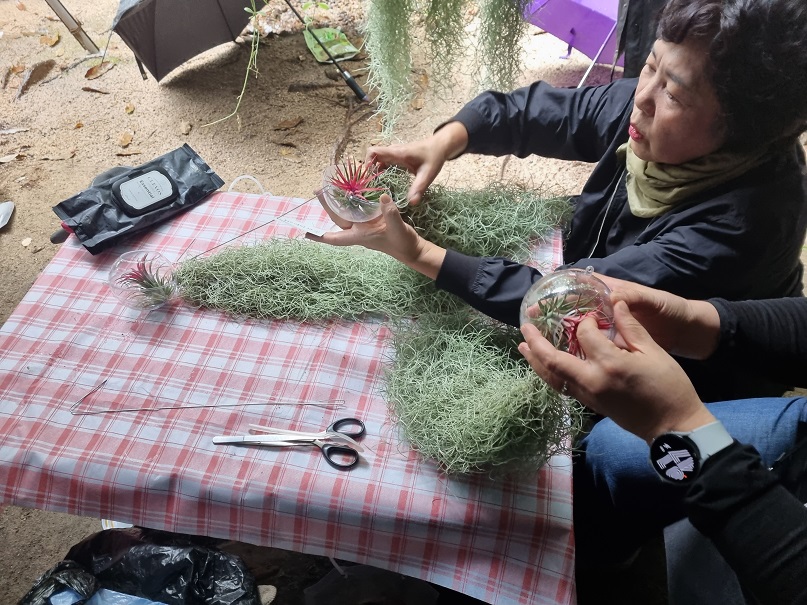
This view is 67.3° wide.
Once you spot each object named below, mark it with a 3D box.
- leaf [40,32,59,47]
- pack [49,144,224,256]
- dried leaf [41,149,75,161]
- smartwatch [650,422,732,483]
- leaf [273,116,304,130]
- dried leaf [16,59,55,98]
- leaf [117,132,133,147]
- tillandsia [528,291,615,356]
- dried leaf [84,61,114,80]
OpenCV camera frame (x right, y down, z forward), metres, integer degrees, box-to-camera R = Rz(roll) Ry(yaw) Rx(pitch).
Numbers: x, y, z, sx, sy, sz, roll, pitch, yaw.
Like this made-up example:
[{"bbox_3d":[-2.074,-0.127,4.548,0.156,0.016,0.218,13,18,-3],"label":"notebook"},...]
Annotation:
[{"bbox_3d":[-1.421,-1.056,2.433,0.085,0.030,0.075,-28,54,-26],"label":"leaf"},{"bbox_3d":[-0.469,-0.191,1.093,0.258,0.045,0.115,-36,83,-27],"label":"pack"},{"bbox_3d":[-1.081,-0.463,1.894,0.100,0.015,0.035,-13,48,-14],"label":"dried leaf"},{"bbox_3d":[0.212,0.111,0.453,0.045,0.058,0.042,-13,75,-39],"label":"smartwatch"},{"bbox_3d":[-0.387,-0.608,2.059,0.110,0.020,0.055,-30,55,-27],"label":"leaf"},{"bbox_3d":[-1.333,-0.811,2.195,0.110,0.040,0.250,4,47,1],"label":"dried leaf"},{"bbox_3d":[-0.902,-0.527,1.959,0.050,0.020,0.065,5,47,2],"label":"leaf"},{"bbox_3d":[0.163,0.021,0.595,0.078,0.058,0.065,1,47,-1],"label":"tillandsia"},{"bbox_3d":[-1.135,-0.866,2.263,0.075,0.030,0.120,33,54,26],"label":"dried leaf"}]

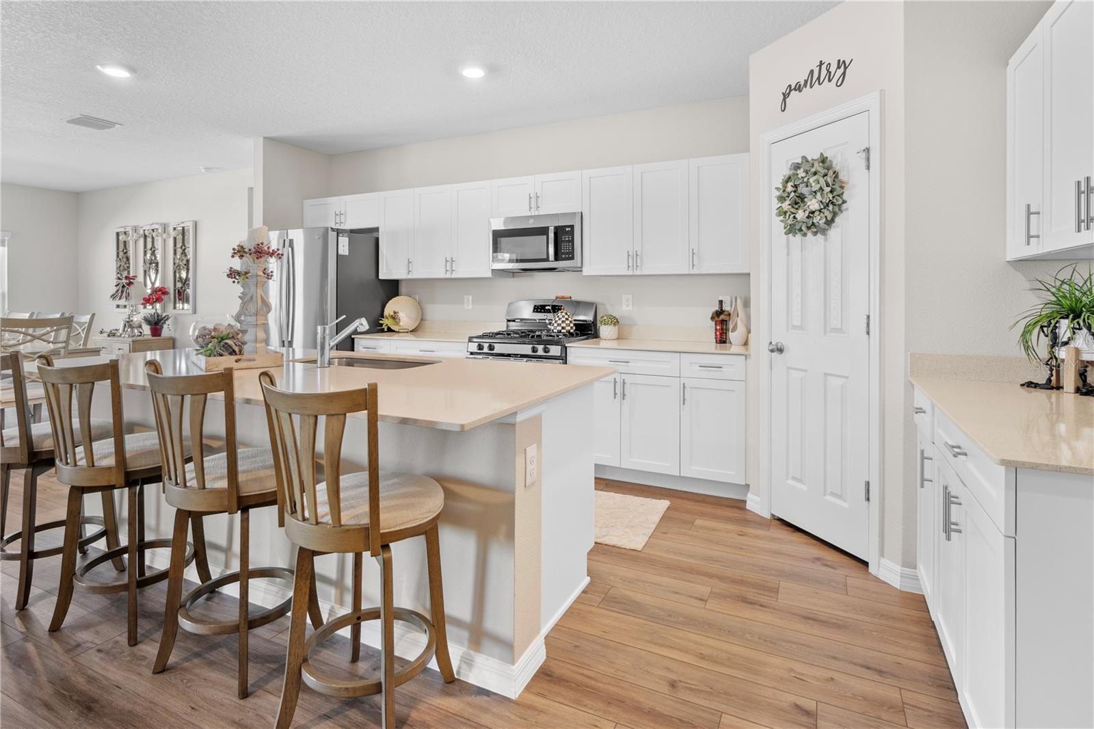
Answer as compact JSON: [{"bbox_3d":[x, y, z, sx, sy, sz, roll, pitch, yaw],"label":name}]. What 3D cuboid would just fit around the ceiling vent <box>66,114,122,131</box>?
[{"bbox_3d":[-3.714,-1.967,4.462,0.327,0.025,0.307,2,5,25],"label":"ceiling vent"}]

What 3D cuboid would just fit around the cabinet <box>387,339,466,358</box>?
[{"bbox_3d":[-0.778,0.216,4.471,0.750,0.860,0.600,2,4,27],"label":"cabinet"}]

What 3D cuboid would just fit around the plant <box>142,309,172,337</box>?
[{"bbox_3d":[-4.601,-0.484,6.449,0.330,0.330,0.330,2,5,25],"label":"plant"}]

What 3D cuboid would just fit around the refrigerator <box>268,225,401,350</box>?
[{"bbox_3d":[-1.966,-0.280,4.880,0.910,1.770,0.830,2,4,27],"label":"refrigerator"}]

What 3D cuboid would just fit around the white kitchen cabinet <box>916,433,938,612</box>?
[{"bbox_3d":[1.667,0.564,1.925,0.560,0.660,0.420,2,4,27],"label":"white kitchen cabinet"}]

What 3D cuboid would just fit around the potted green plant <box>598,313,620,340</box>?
[{"bbox_3d":[0.468,-0.287,4.133,0.155,0.205,0.155,0,5,0],"label":"potted green plant"}]

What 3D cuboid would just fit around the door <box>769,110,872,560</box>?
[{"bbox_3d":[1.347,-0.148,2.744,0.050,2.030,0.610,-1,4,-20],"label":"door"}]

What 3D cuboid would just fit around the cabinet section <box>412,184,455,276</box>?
[{"bbox_3d":[-0.884,-1.117,4.701,0.383,0.765,0.327,2,5,25],"label":"cabinet section"}]

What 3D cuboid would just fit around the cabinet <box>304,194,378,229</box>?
[{"bbox_3d":[-1.814,-1.391,5.148,0.940,0.300,0.335,2,4,27],"label":"cabinet"}]

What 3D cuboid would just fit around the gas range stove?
[{"bbox_3d":[-0.095,0.116,4.070,0.770,1.180,0.690,2,4,27],"label":"gas range stove"}]

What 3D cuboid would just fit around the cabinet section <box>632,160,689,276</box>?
[{"bbox_3d":[0.846,-1.018,3.889,0.384,0.765,0.327,2,5,25],"label":"cabinet section"}]

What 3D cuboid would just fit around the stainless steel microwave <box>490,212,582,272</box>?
[{"bbox_3d":[-0.021,-0.905,4.206,0.765,0.420,0.400,2,4,27],"label":"stainless steel microwave"}]

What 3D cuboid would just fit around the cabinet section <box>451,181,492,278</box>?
[{"bbox_3d":[-0.536,-1.097,4.538,0.385,0.765,0.327,2,5,25],"label":"cabinet section"}]

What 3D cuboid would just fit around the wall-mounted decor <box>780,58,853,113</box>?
[{"bbox_3d":[1.337,-1.408,2.743,0.015,0.150,0.458,-1,4,-20],"label":"wall-mounted decor"}]

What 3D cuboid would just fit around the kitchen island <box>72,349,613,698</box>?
[{"bbox_3d":[-1.143,0.465,2.480,2.655,0.905,1.255,2,5,25],"label":"kitchen island"}]

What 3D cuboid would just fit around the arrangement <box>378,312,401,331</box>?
[{"bbox_3d":[-1.407,-0.383,4.905,0.200,0.170,0.120,2,5,25],"label":"arrangement"}]

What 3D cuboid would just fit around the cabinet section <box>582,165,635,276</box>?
[{"bbox_3d":[0.498,-1.022,3.980,0.385,0.750,0.335,2,4,27],"label":"cabinet section"}]

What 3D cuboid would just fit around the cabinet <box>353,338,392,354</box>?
[{"bbox_3d":[-1.298,0.213,4.750,0.386,0.870,0.610,2,5,25],"label":"cabinet"}]

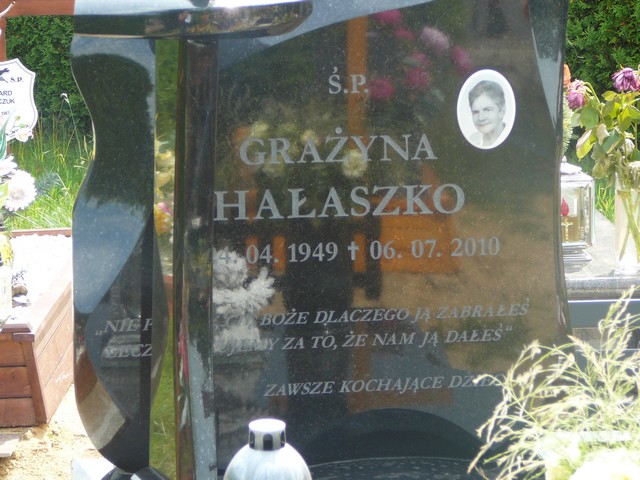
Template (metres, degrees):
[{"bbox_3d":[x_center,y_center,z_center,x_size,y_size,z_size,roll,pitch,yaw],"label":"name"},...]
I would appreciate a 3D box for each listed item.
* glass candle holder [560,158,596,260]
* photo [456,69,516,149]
[{"bbox_3d":[0.562,-0.074,4.450,0.128,0.238,0.128,0,13,2],"label":"glass candle holder"},{"bbox_3d":[0.300,-0.235,3.500,0.108,0.147,0.008,-2,11,-6],"label":"photo"}]

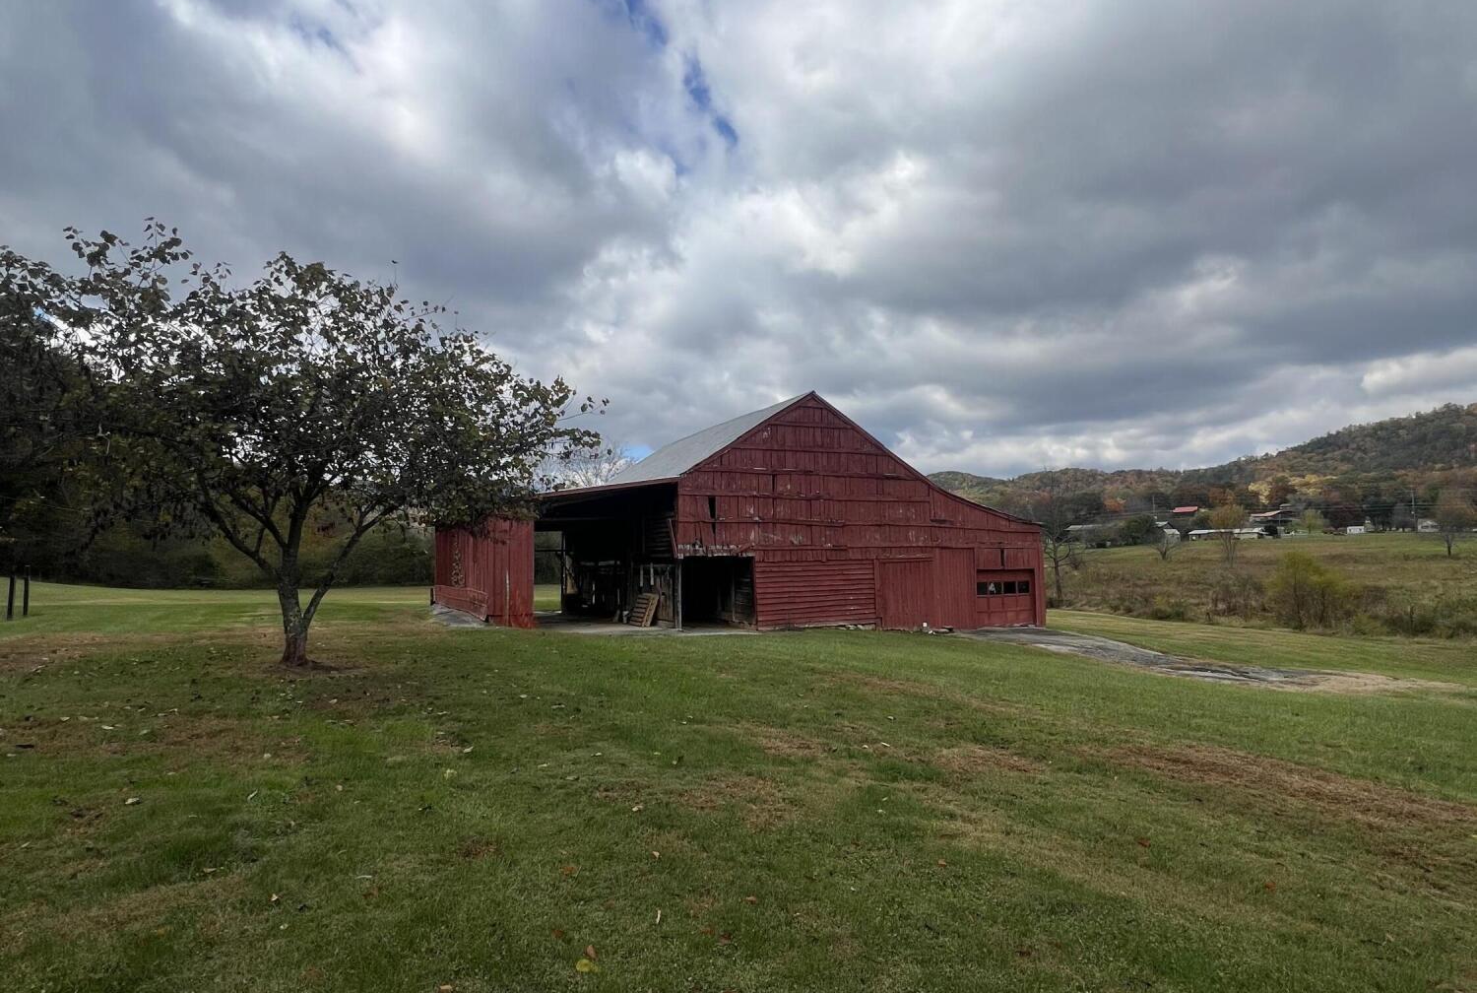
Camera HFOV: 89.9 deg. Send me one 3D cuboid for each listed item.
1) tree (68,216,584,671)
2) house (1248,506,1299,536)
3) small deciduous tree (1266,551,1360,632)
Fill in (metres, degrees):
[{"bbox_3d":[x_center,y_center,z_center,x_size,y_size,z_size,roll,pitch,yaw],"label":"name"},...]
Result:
[{"bbox_3d":[-5.938,-0.812,11.000,7.000,6.350,6.700,0,-4,0],"label":"tree"},{"bbox_3d":[148.409,6.823,205.000,13.500,7.600,10.000,-1,-4,9],"label":"house"},{"bbox_3d":[27.122,4.405,35.000,4.200,3.900,3.900,0,-4,0],"label":"small deciduous tree"}]

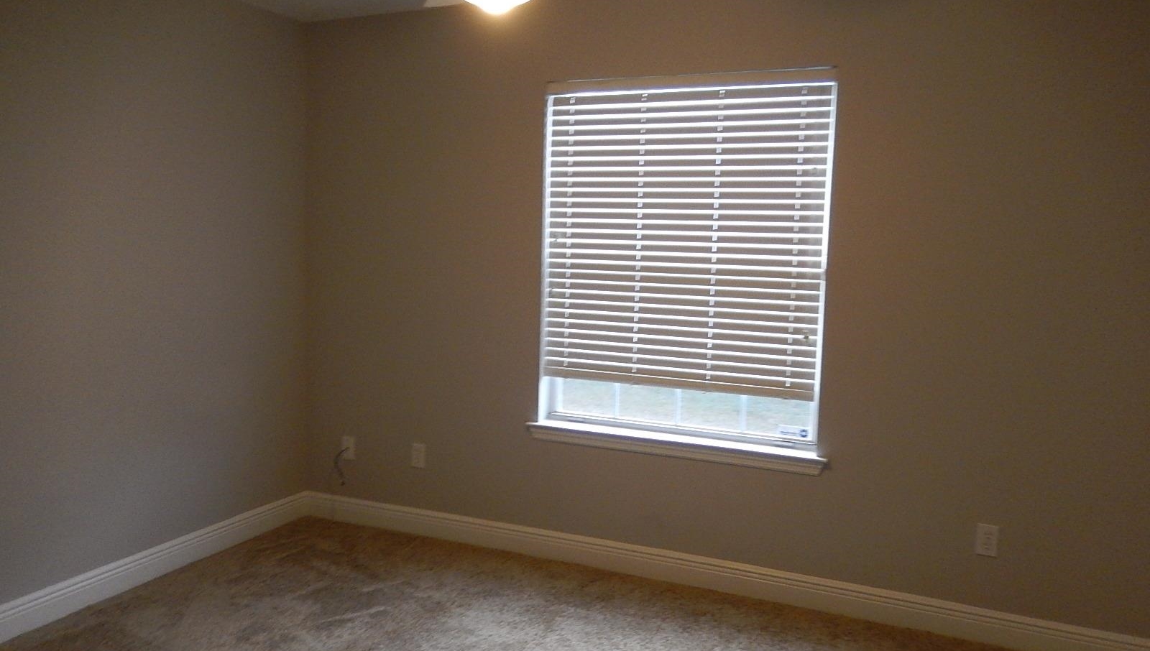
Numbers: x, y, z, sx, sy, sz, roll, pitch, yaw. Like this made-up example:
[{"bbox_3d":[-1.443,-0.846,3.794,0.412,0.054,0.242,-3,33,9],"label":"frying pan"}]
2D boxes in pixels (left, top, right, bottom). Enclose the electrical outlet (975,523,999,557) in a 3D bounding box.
[{"bbox_3d":[1.500,0.785,3.019,0.065,0.113,0.010,4,6,23],"label":"electrical outlet"}]

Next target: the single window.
[{"bbox_3d":[0.420,-0.228,3.422,1.260,1.560,0.120,4,6,23],"label":"single window"}]

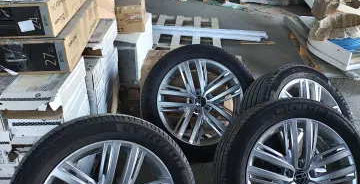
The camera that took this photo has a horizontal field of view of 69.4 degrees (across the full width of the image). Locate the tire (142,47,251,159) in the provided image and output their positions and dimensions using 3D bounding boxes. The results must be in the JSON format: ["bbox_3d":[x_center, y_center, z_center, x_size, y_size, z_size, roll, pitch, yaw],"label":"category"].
[{"bbox_3d":[0.116,0.069,1.620,0.715,0.715,0.237,-3,-6,-7],"label":"tire"}]

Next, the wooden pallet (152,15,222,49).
[{"bbox_3d":[-0.063,-0.694,3.149,1.100,0.120,0.950,3,35,3],"label":"wooden pallet"}]

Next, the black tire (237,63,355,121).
[{"bbox_3d":[0.684,0.201,1.493,0.715,0.237,0.715,-21,83,-29],"label":"black tire"}]

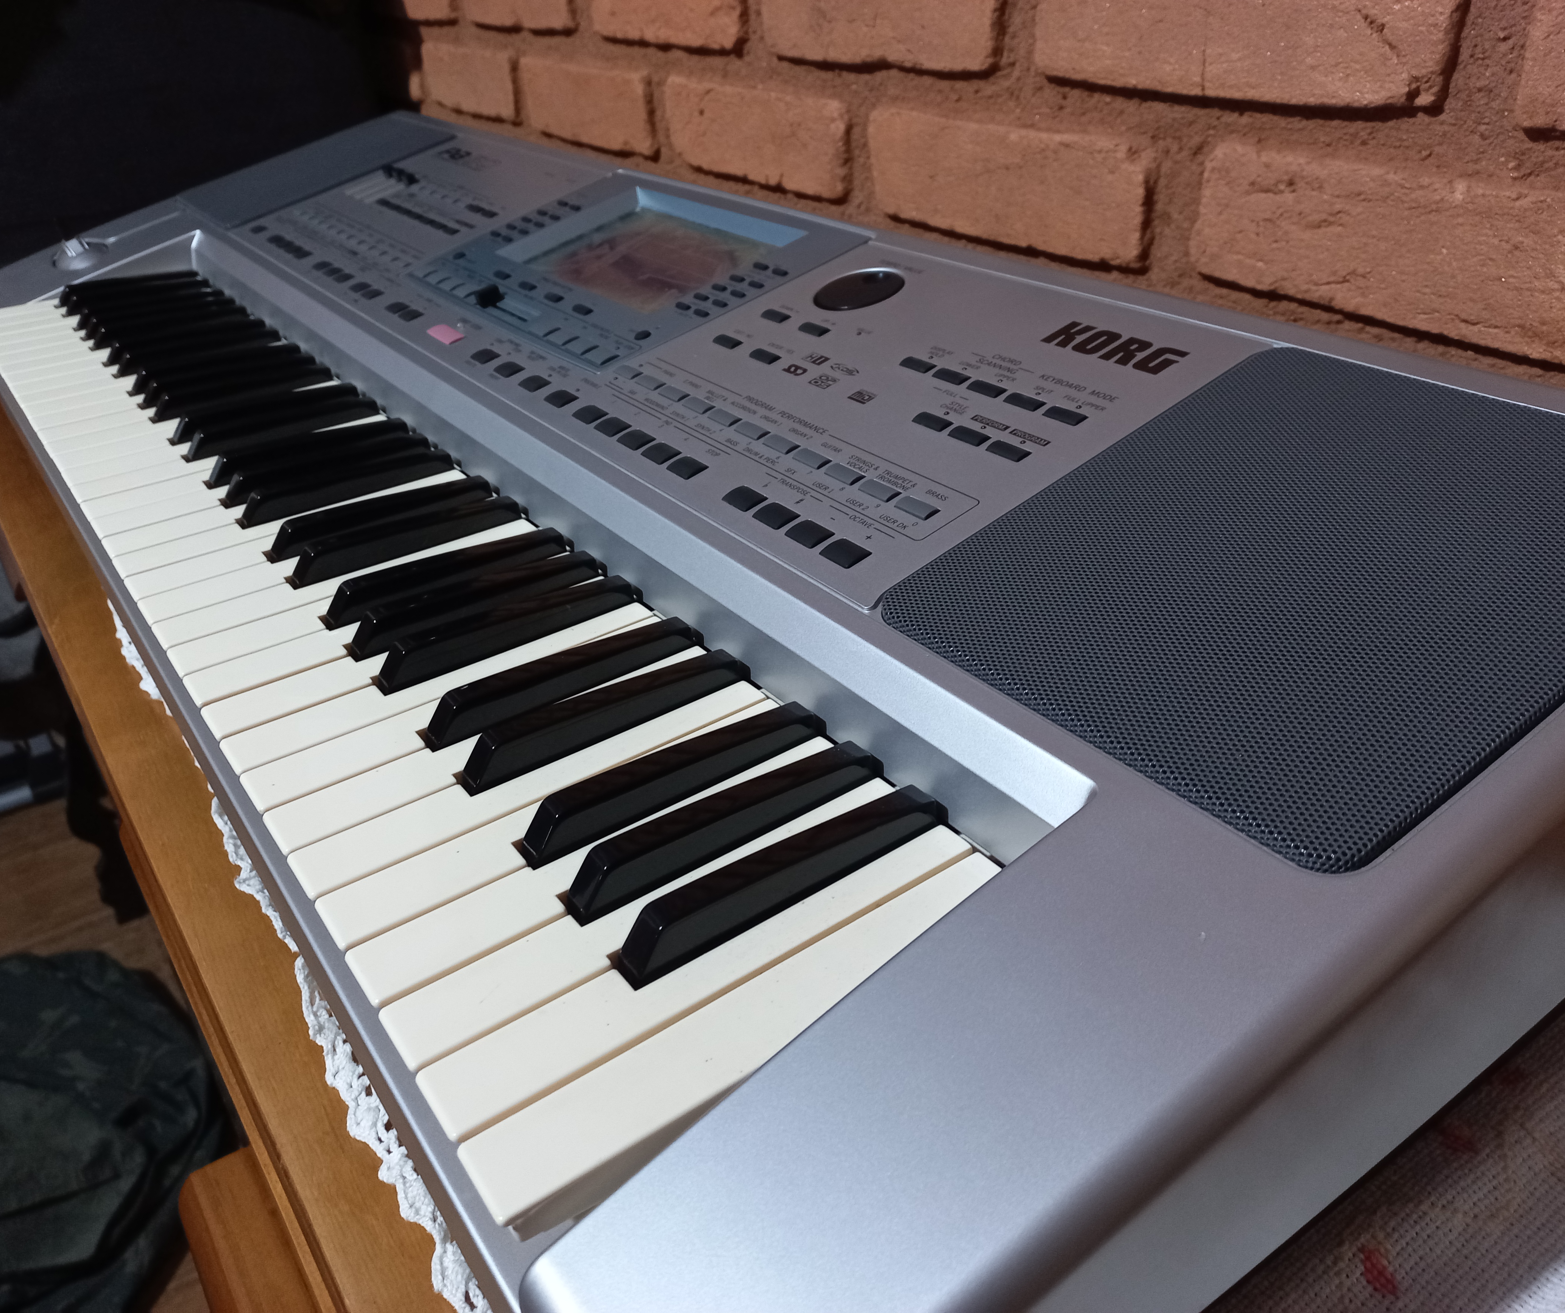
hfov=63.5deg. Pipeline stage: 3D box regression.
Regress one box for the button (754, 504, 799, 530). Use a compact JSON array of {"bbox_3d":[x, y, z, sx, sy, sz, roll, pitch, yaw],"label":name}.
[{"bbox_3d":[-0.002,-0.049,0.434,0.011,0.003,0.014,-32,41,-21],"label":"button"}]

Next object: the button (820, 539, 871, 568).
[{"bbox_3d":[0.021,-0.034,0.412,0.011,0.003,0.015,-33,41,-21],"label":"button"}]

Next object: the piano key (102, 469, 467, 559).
[{"bbox_3d":[-0.220,-0.064,0.559,0.145,0.013,0.023,-23,37,-28],"label":"piano key"}]

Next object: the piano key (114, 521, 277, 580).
[{"bbox_3d":[-0.206,-0.055,0.544,0.146,0.013,0.022,-23,37,-28],"label":"piano key"}]

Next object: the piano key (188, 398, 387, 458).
[{"bbox_3d":[-0.246,-0.115,0.622,0.096,0.015,0.012,-23,37,-28],"label":"piano key"}]

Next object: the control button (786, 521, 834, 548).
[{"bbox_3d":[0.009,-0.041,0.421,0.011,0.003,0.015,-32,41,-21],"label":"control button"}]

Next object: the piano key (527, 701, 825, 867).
[{"bbox_3d":[-0.031,0.033,0.360,0.096,0.015,0.012,-23,37,-28],"label":"piano key"}]

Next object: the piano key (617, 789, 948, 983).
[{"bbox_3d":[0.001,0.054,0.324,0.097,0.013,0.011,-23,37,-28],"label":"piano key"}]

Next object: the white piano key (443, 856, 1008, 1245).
[{"bbox_3d":[-0.002,0.086,0.292,0.145,0.013,0.023,-23,37,-28],"label":"white piano key"}]

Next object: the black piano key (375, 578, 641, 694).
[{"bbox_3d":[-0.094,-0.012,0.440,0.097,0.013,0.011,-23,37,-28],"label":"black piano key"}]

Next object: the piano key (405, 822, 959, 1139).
[{"bbox_3d":[-0.015,0.077,0.309,0.145,0.013,0.023,-23,37,-28],"label":"piano key"}]

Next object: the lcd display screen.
[{"bbox_3d":[-0.073,-0.218,0.689,0.082,0.005,0.143,-32,41,-21],"label":"lcd display screen"}]

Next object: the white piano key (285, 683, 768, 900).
[{"bbox_3d":[-0.070,0.040,0.377,0.146,0.013,0.022,-23,37,-28],"label":"white piano key"}]

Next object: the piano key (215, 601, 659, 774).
[{"bbox_3d":[-0.111,0.011,0.426,0.145,0.013,0.023,-23,37,-28],"label":"piano key"}]

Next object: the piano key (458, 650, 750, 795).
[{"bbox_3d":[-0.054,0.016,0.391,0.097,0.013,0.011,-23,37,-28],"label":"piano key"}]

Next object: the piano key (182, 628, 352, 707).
[{"bbox_3d":[-0.138,-0.008,0.459,0.145,0.013,0.023,-23,37,-28],"label":"piano key"}]

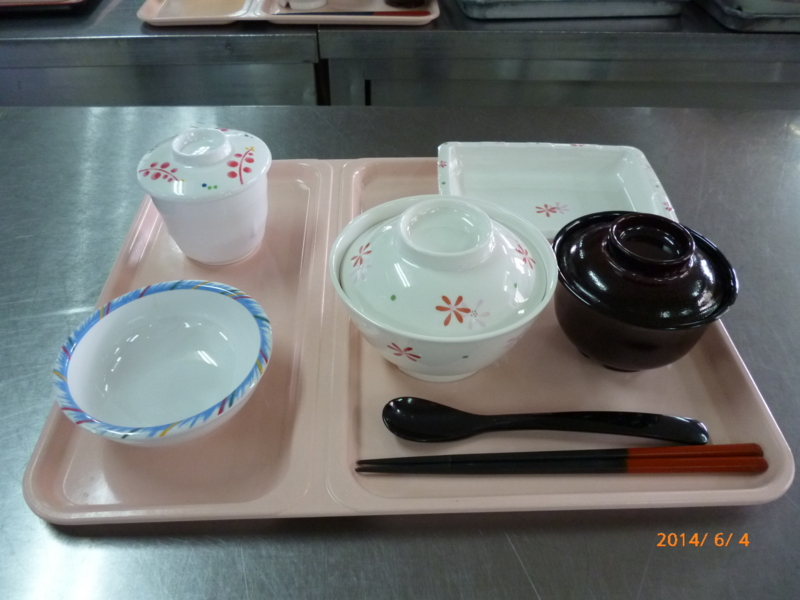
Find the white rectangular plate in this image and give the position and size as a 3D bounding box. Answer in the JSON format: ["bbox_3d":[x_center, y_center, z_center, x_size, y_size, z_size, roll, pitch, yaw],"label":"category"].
[{"bbox_3d":[0.115,-0.080,0.508,0.170,0.028,0.118,0,44,0],"label":"white rectangular plate"}]

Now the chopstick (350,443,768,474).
[{"bbox_3d":[0.088,0.089,0.349,0.224,0.008,0.019,-1,44,-1],"label":"chopstick"}]

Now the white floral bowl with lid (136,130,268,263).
[{"bbox_3d":[-0.133,-0.075,0.464,0.090,0.084,0.090,0,44,0],"label":"white floral bowl with lid"}]

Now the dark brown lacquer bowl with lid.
[{"bbox_3d":[0.144,-0.006,0.396,0.105,0.081,0.105,0,44,0],"label":"dark brown lacquer bowl with lid"}]

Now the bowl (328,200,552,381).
[{"bbox_3d":[0.025,-0.009,0.392,0.130,0.089,0.130,0,44,0],"label":"bowl"}]

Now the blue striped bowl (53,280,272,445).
[{"bbox_3d":[-0.127,0.044,0.367,0.114,0.045,0.114,0,44,0],"label":"blue striped bowl"}]

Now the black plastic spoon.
[{"bbox_3d":[0.081,0.071,0.361,0.182,0.018,0.032,3,44,3],"label":"black plastic spoon"}]

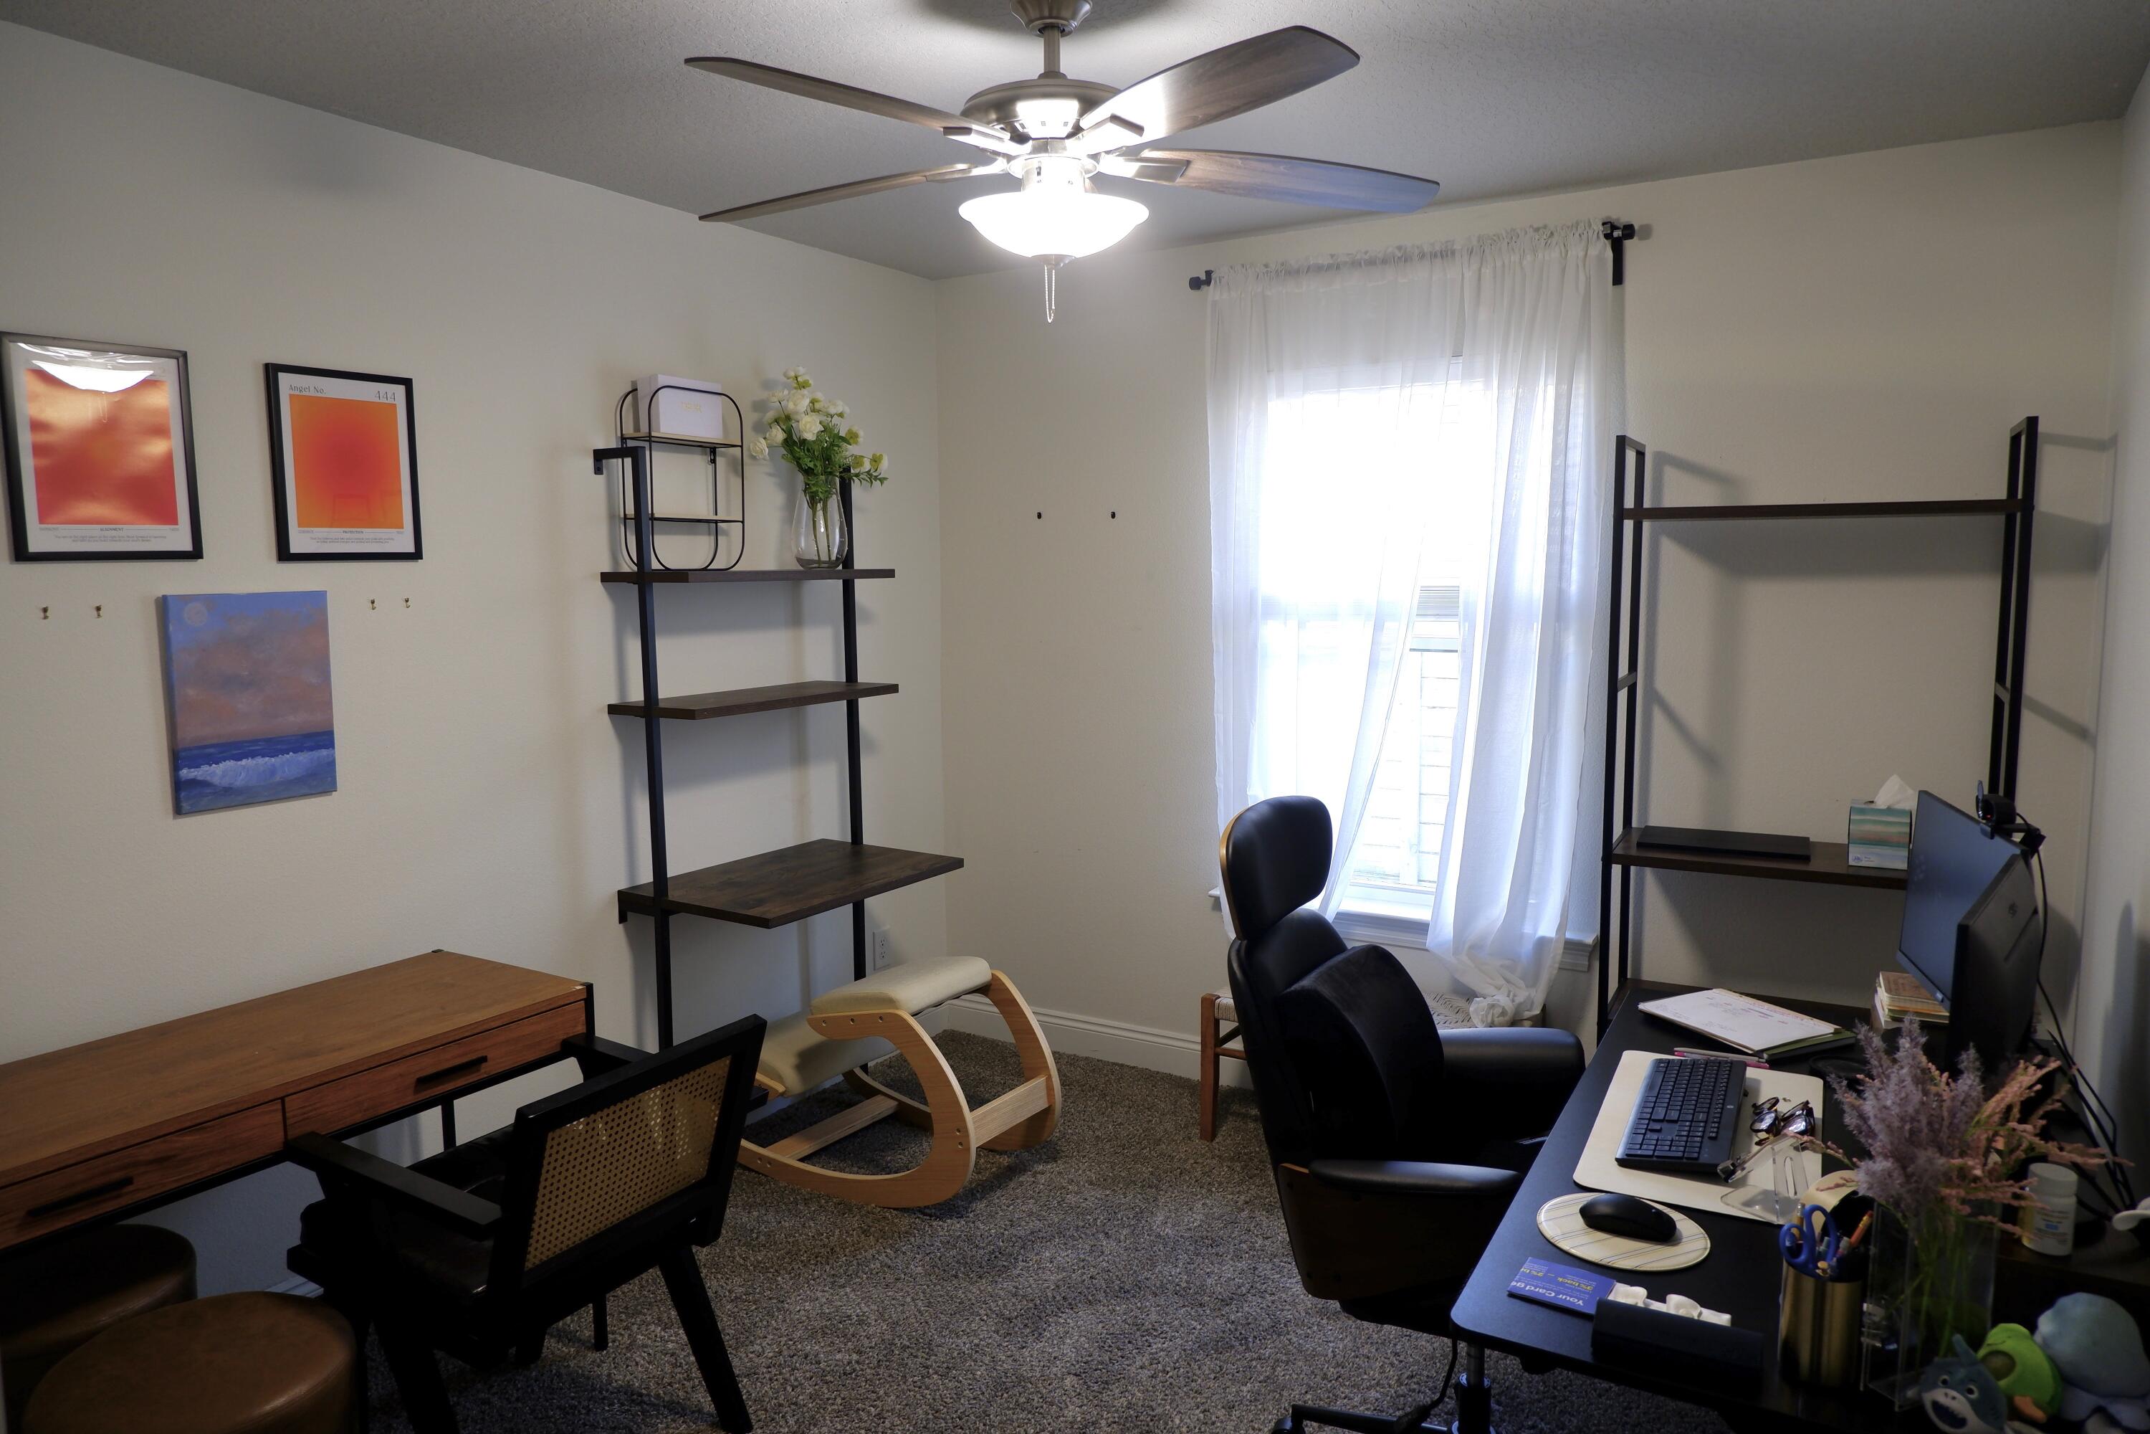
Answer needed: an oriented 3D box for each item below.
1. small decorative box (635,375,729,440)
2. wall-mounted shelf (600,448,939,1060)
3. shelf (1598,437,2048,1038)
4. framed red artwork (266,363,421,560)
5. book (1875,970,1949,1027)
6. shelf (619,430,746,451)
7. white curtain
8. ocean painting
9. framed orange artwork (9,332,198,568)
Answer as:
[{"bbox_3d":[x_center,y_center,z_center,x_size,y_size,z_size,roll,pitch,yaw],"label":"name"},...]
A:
[{"bbox_3d":[-0.990,-0.772,3.447,0.079,0.134,0.208,3,8,32],"label":"small decorative box"},{"bbox_3d":[-0.722,0.253,3.584,0.535,1.850,0.767,3,8,32],"label":"wall-mounted shelf"},{"bbox_3d":[1.633,0.286,3.118,0.785,1.833,0.389,3,7,30],"label":"shelf"},{"bbox_3d":[-1.474,-0.505,2.784,0.020,0.378,0.302,3,8,32],"label":"framed red artwork"},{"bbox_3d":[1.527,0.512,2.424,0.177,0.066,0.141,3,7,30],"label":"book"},{"bbox_3d":[-0.982,-0.696,3.459,0.107,0.017,0.304,3,8,32],"label":"shelf"},{"bbox_3d":[0.844,-0.217,3.649,1.074,2.005,0.141,3,7,30],"label":"white curtain"},{"bbox_3d":[-1.582,-0.034,2.651,0.022,0.408,0.300,3,8,32],"label":"ocean painting"},{"bbox_3d":[-1.706,-0.464,2.412,0.020,0.380,0.297,3,8,32],"label":"framed orange artwork"}]

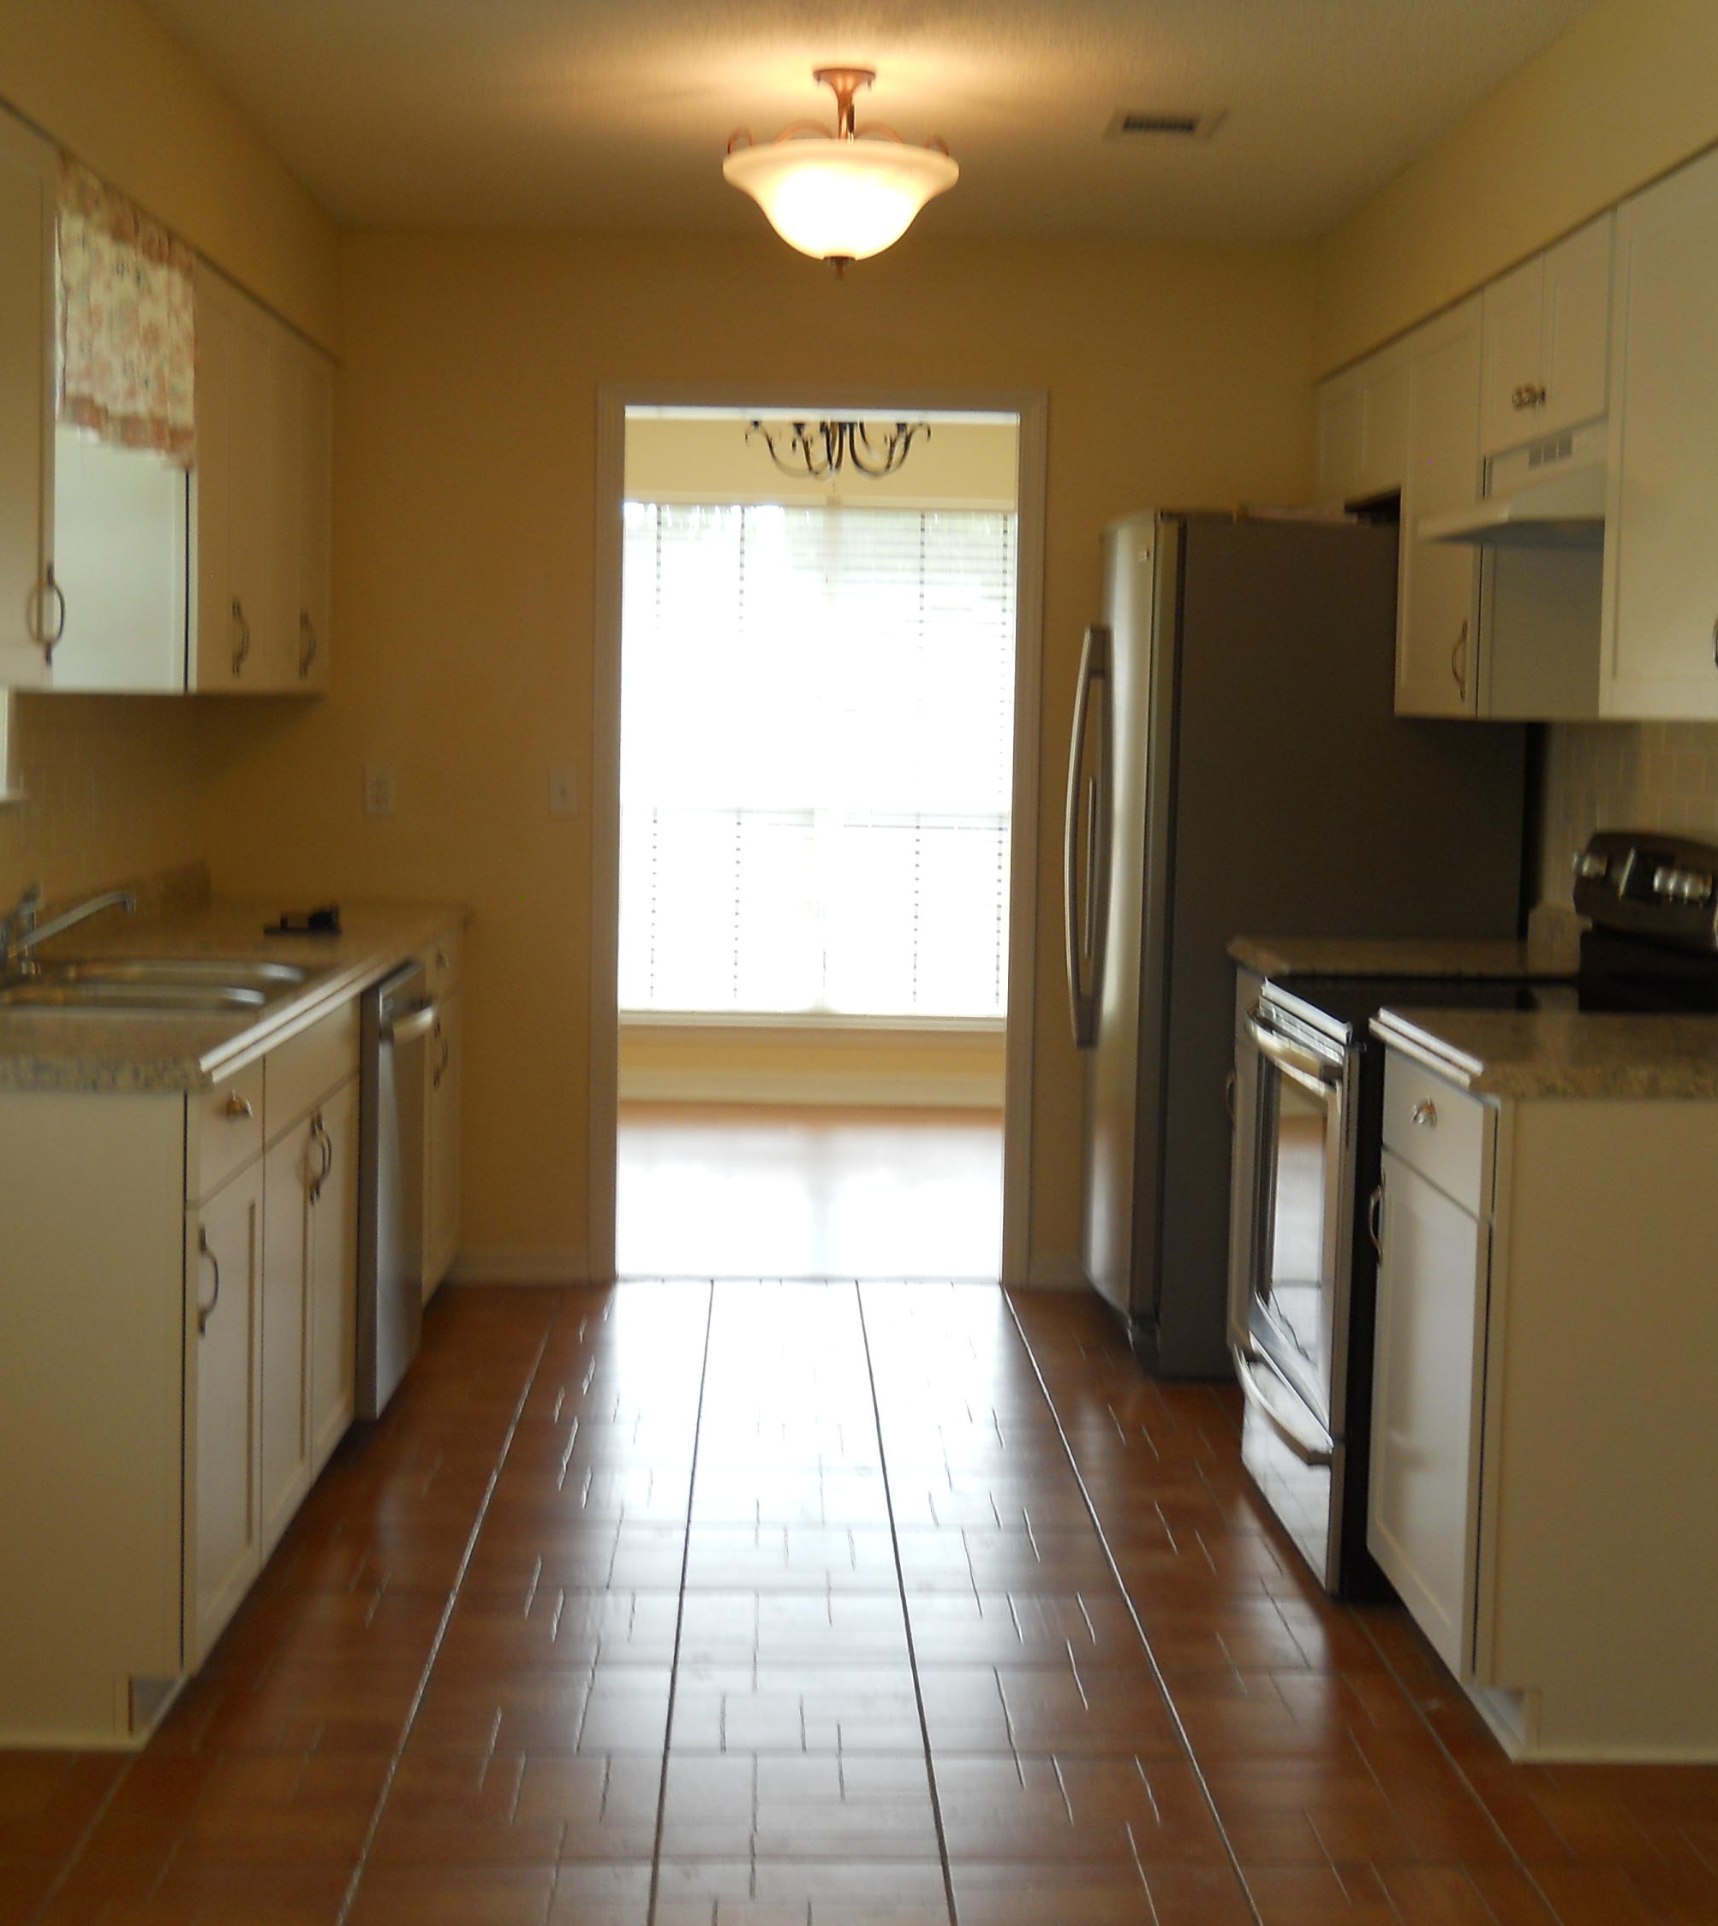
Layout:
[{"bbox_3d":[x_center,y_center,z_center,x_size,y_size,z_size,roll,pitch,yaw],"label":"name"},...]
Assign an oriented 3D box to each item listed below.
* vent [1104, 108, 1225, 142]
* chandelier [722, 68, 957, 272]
[{"bbox_3d":[0.556,-1.522,5.024,0.210,0.015,0.290,1,5,-2],"label":"vent"},{"bbox_3d":[-0.031,-1.357,4.736,0.406,0.352,0.406,1,5,-2],"label":"chandelier"}]

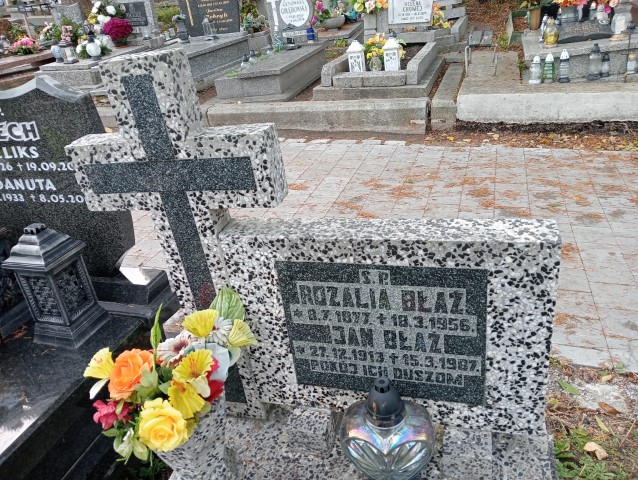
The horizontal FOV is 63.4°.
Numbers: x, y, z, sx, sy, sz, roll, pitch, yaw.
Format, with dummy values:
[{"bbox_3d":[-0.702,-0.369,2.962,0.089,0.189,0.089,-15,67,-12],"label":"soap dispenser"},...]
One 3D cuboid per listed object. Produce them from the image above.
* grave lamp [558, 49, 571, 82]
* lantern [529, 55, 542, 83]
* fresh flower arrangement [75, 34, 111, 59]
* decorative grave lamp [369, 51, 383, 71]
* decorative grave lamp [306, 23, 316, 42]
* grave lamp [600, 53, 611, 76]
[{"bbox_3d":[2.277,-1.623,4.786,0.098,0.295,0.098,2,27,18],"label":"grave lamp"},{"bbox_3d":[2.012,-1.584,4.800,0.120,0.265,0.120,2,29,18],"label":"lantern"},{"bbox_3d":[-2.933,-2.511,6.720,0.400,0.240,0.280,2,27,18],"label":"fresh flower arrangement"},{"bbox_3d":[0.559,-1.764,5.077,0.120,0.200,0.120,2,27,18],"label":"decorative grave lamp"},{"bbox_3d":[-0.104,-2.892,7.200,0.120,0.260,0.120,-6,27,3],"label":"decorative grave lamp"},{"bbox_3d":[2.690,-1.648,4.850,0.090,0.215,0.090,2,29,18],"label":"grave lamp"}]

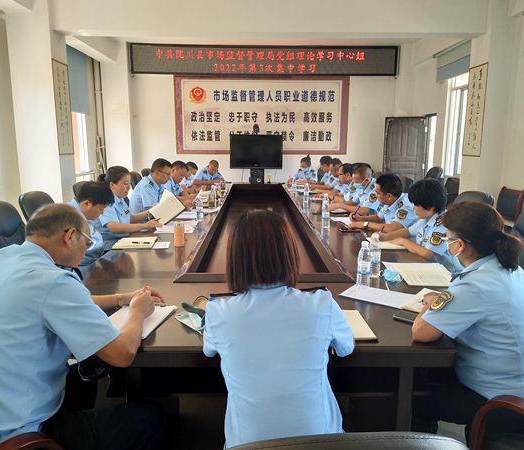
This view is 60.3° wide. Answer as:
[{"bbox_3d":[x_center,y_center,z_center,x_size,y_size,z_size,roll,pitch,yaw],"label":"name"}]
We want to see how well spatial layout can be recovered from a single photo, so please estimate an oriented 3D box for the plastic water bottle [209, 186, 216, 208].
[{"bbox_3d":[-0.548,-0.311,5.036,0.066,0.236,0.066,0,10,0],"label":"plastic water bottle"}]

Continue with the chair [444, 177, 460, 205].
[{"bbox_3d":[2.981,-0.269,7.285,0.600,0.905,0.580,-4,11,-22],"label":"chair"}]

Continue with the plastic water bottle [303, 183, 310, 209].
[{"bbox_3d":[0.547,-0.393,5.523,0.065,0.232,0.065,0,10,0],"label":"plastic water bottle"}]

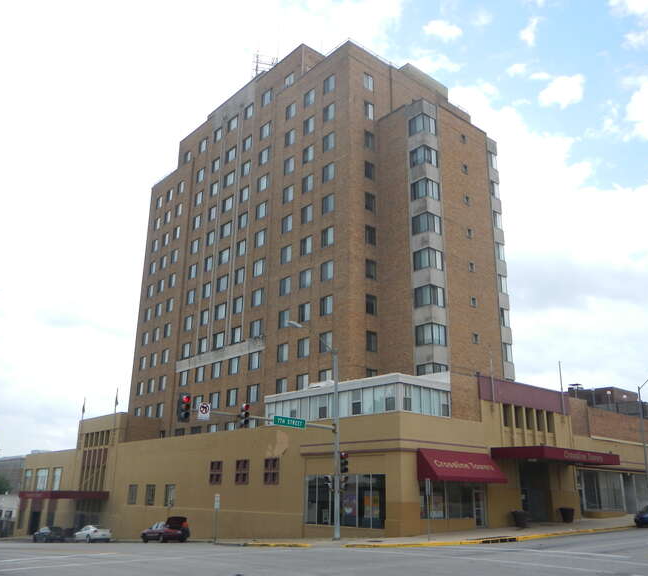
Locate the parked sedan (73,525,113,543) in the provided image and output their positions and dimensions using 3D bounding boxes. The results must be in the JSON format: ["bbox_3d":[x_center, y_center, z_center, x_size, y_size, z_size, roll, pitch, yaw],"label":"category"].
[{"bbox_3d":[-22.370,23.654,60.042,1.800,1.420,4.700,16,-24,-39],"label":"parked sedan"}]

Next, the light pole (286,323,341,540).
[{"bbox_3d":[-0.573,7.718,34.163,4.200,11.400,0.450,16,-24,-39],"label":"light pole"}]

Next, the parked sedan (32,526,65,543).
[{"bbox_3d":[-31.114,27.764,70.112,1.800,1.450,4.700,16,-24,-39],"label":"parked sedan"}]

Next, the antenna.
[{"bbox_3d":[-6.148,-22.885,64.997,1.700,4.000,3.000,16,-24,-39],"label":"antenna"}]

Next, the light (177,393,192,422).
[{"bbox_3d":[-6.573,5.571,29.069,0.620,1.330,0.380,16,-24,-39],"label":"light"}]

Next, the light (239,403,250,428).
[{"bbox_3d":[-3.918,6.413,31.271,0.420,1.120,0.400,16,-24,-39],"label":"light"}]

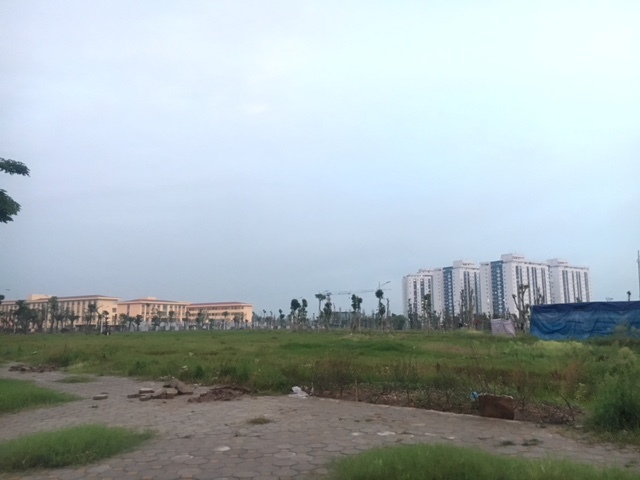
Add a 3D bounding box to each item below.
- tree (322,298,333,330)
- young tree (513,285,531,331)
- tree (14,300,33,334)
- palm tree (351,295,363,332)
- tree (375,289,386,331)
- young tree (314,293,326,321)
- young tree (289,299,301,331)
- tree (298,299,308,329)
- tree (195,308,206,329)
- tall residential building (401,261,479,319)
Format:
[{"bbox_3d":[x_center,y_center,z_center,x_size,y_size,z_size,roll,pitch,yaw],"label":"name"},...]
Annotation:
[{"bbox_3d":[1.185,11.470,82.000,1.450,5.050,1.410,0,-9,0],"label":"tree"},{"bbox_3d":[24.427,8.334,65.000,2.180,5.760,2.120,0,-9,0],"label":"young tree"},{"bbox_3d":[-42.578,11.129,77.000,2.580,4.880,2.510,0,-9,0],"label":"tree"},{"bbox_3d":[5.346,10.692,78.000,1.670,5.530,1.620,0,-9,0],"label":"palm tree"},{"bbox_3d":[9.064,10.556,80.000,1.720,6.340,1.660,0,-9,0],"label":"tree"},{"bbox_3d":[0.116,11.222,83.000,1.780,5.730,1.730,0,-9,0],"label":"young tree"},{"bbox_3d":[-3.747,11.546,82.000,1.840,5.050,1.780,0,-9,0],"label":"young tree"},{"bbox_3d":[-2.399,11.648,83.000,1.240,5.030,1.200,0,-9,0],"label":"tree"},{"bbox_3d":[-26.744,17.680,120.000,2.690,4.700,2.600,0,-9,0],"label":"tree"},{"bbox_3d":[106.061,45.580,470.000,50.000,53.000,42.000,5,-10,-30],"label":"tall residential building"}]

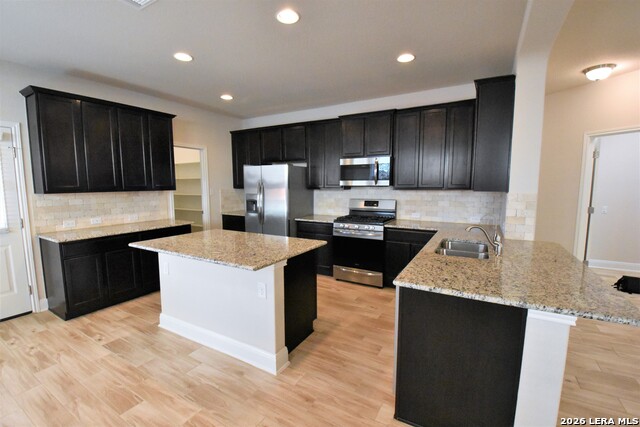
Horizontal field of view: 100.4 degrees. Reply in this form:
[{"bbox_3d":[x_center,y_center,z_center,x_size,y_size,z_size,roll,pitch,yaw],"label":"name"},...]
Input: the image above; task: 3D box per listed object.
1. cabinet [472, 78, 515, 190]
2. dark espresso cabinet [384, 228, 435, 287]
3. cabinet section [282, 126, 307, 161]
[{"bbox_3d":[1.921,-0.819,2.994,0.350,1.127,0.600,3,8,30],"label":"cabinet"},{"bbox_3d":[1.332,0.619,3.767,0.660,0.875,0.620,3,8,30],"label":"dark espresso cabinet"},{"bbox_3d":[-0.370,-1.219,4.706,0.490,0.590,0.340,3,7,30],"label":"cabinet section"}]

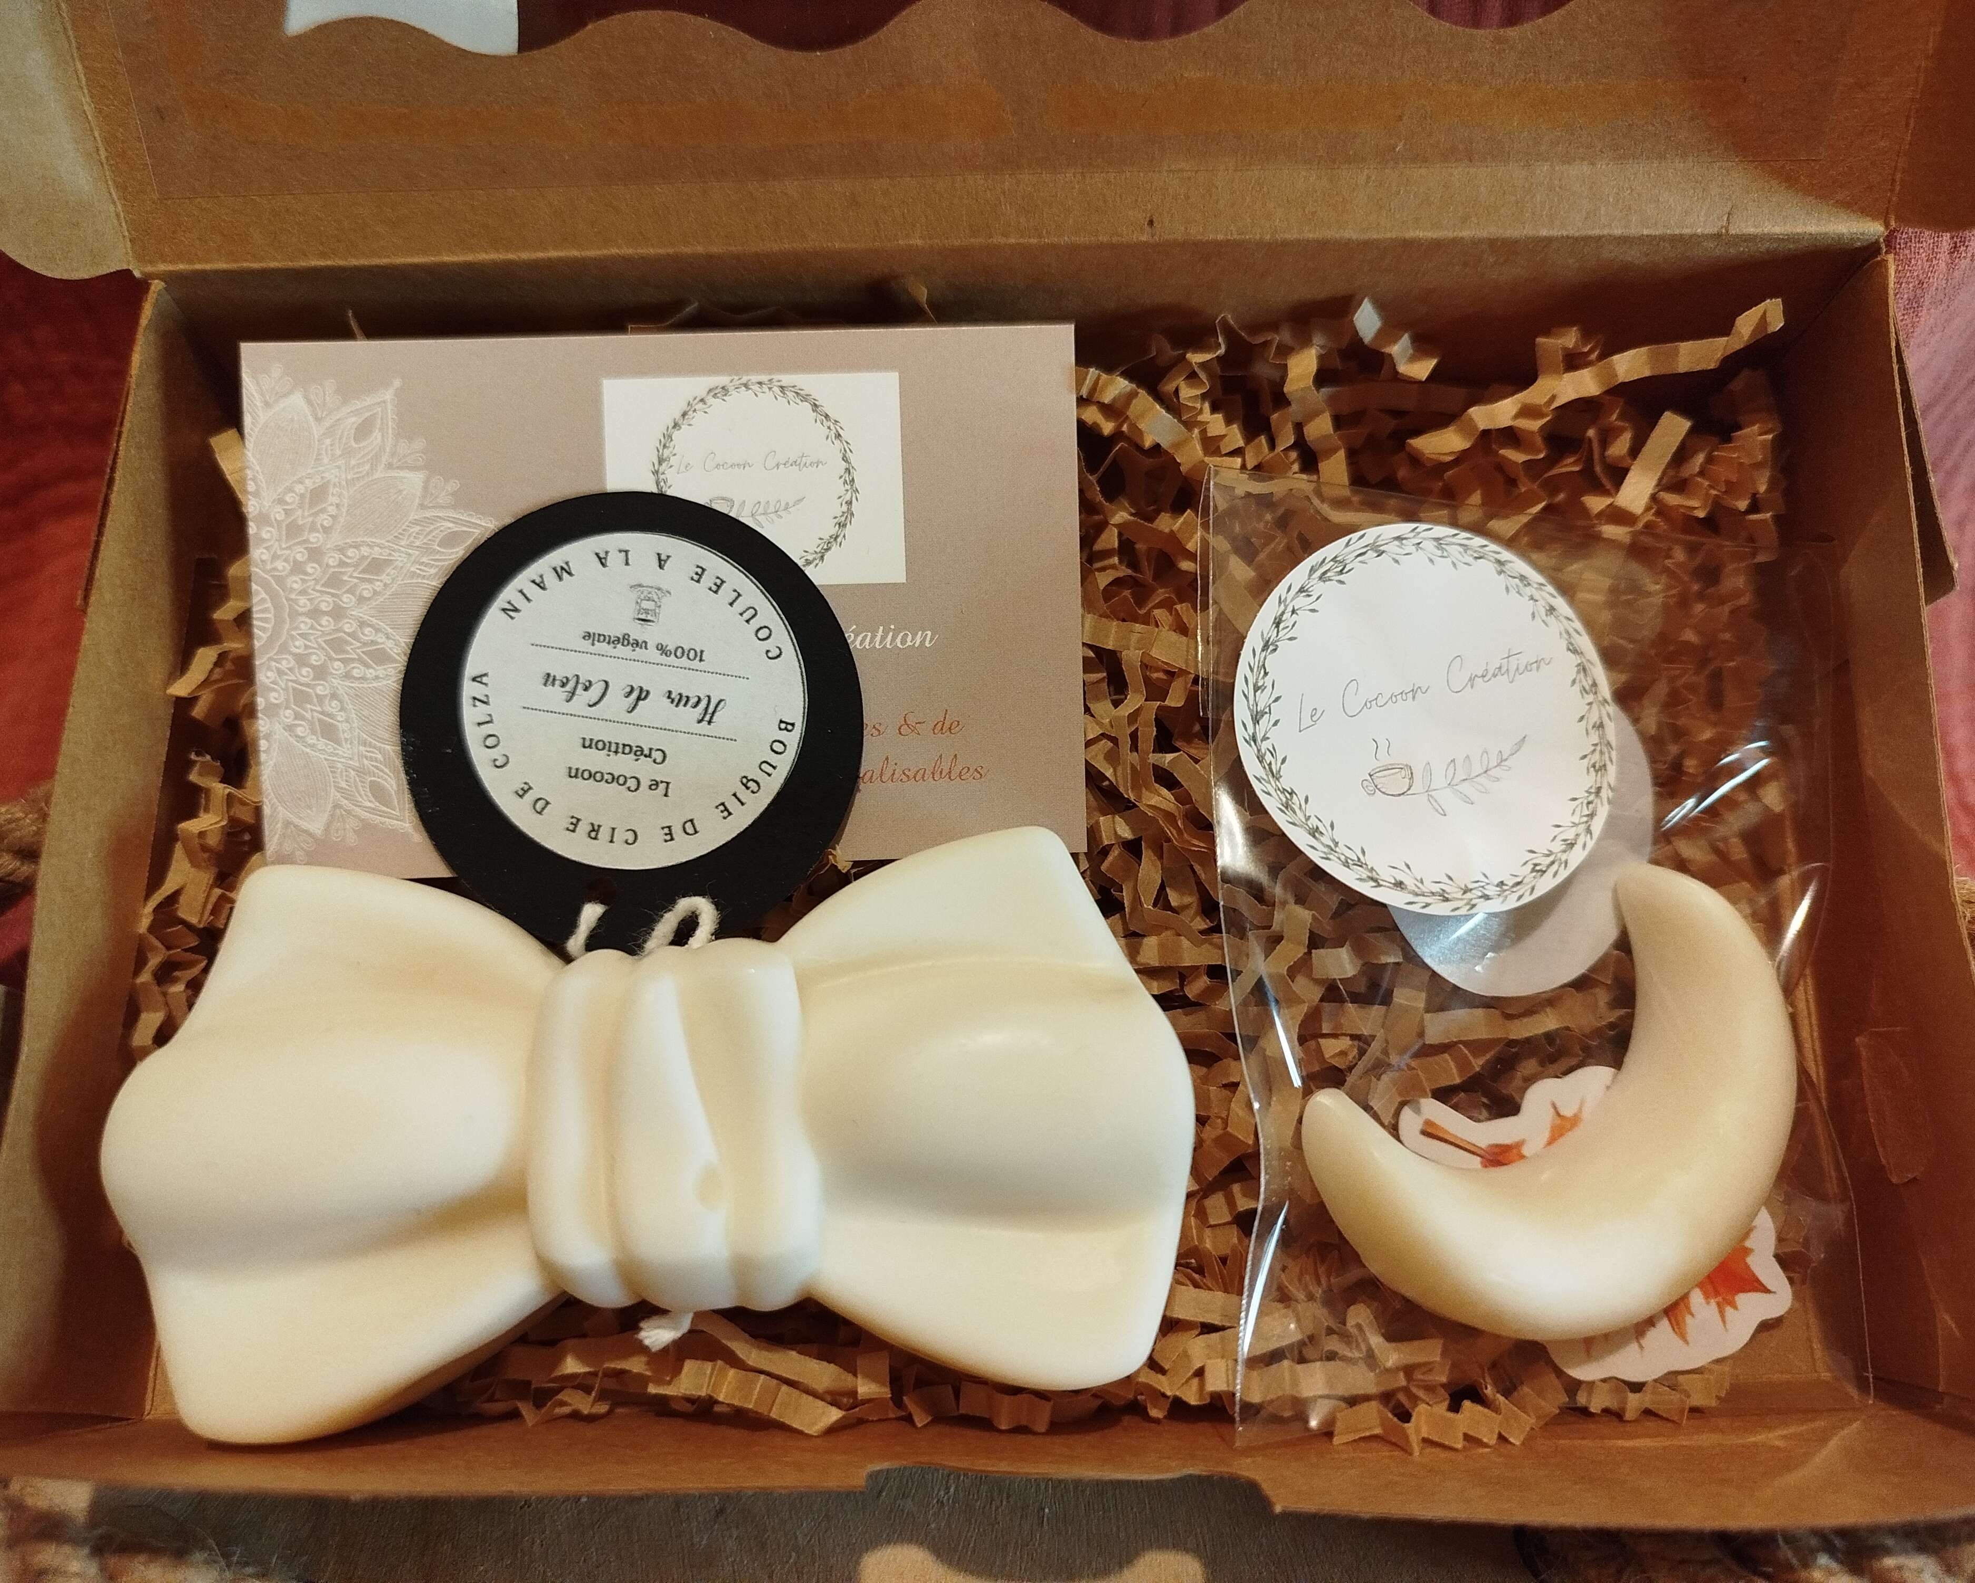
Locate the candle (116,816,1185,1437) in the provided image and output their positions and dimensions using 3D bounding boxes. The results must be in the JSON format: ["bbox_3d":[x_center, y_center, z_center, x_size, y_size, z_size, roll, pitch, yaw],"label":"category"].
[{"bbox_3d":[-0.032,0.033,0.139,0.103,0.030,0.055,-3,76,0],"label":"candle"}]

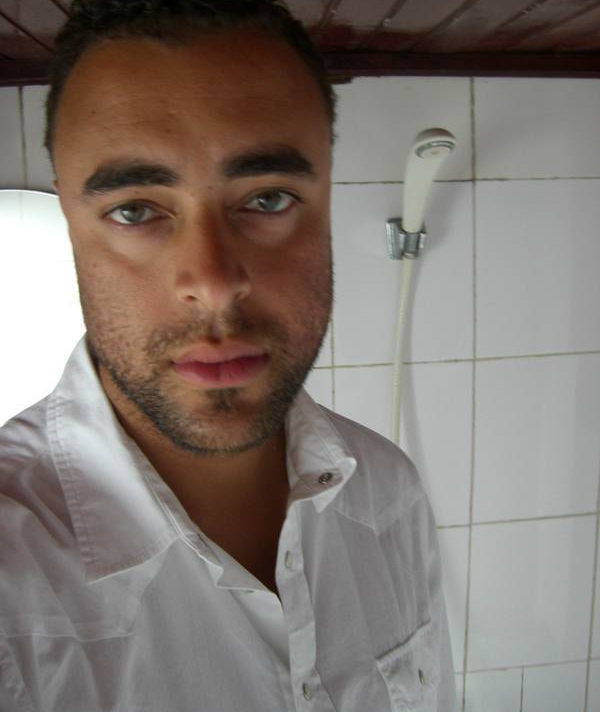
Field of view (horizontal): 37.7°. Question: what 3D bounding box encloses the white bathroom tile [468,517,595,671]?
[{"bbox_3d":[0.352,0.359,1.335,0.200,0.250,0.010,-3,12,-4],"label":"white bathroom tile"}]

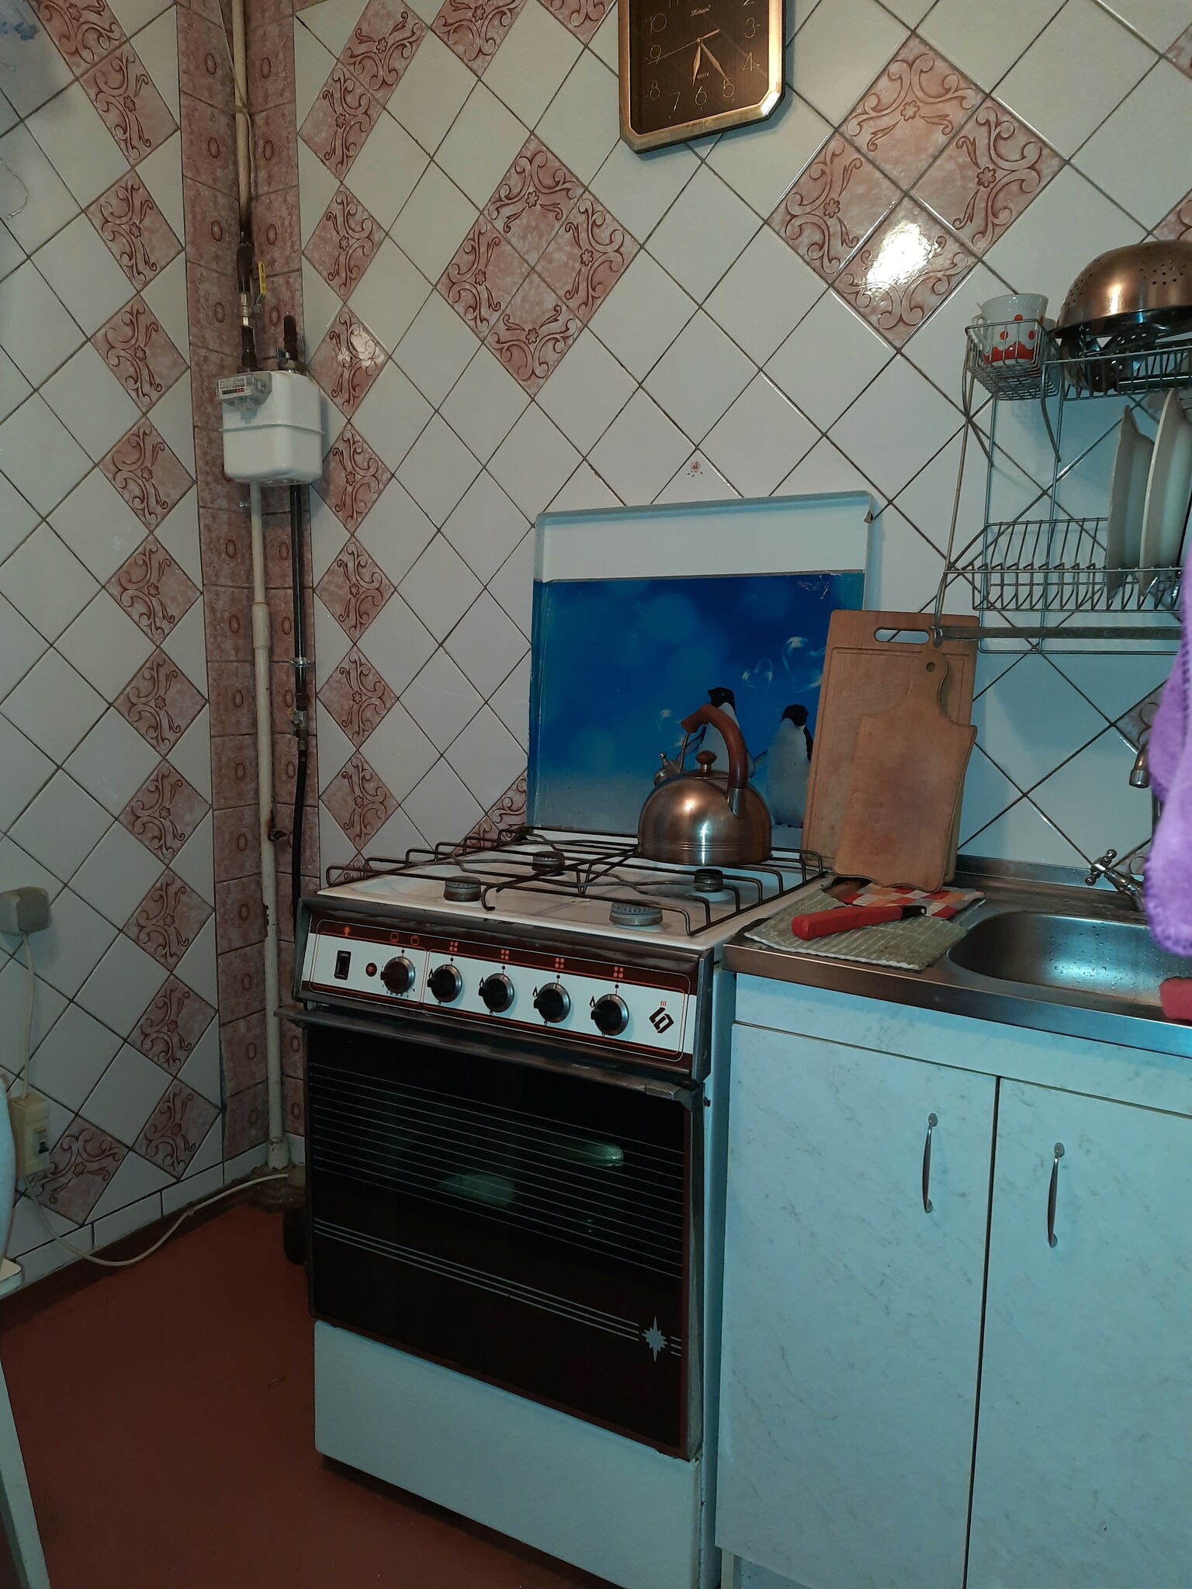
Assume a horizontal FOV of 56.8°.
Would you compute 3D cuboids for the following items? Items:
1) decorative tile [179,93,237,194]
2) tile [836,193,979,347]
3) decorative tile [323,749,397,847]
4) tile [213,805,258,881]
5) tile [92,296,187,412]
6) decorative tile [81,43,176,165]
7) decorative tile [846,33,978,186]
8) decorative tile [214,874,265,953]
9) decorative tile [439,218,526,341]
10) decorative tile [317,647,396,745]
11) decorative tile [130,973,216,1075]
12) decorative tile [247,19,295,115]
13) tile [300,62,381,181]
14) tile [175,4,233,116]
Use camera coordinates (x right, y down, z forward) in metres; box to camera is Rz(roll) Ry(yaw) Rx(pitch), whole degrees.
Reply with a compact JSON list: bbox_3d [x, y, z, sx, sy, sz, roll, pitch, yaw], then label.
[{"bbox_3d":[-0.741,-1.254,2.142,0.012,0.151,0.148,5,9,30],"label":"decorative tile"},{"bbox_3d":[0.447,-0.756,1.601,0.150,0.150,0.012,-46,-17,27],"label":"tile"},{"bbox_3d":[-0.484,0.014,2.263,0.150,0.150,0.010,-47,-17,27],"label":"decorative tile"},{"bbox_3d":[-0.751,0.100,2.331,0.012,0.151,0.148,5,9,30],"label":"tile"},{"bbox_3d":[-0.842,-0.815,2.040,0.010,0.150,0.150,5,54,30],"label":"tile"},{"bbox_3d":[-0.841,-1.243,1.988,0.010,0.150,0.150,5,53,31],"label":"decorative tile"},{"bbox_3d":[0.449,-0.968,1.570,0.150,0.150,0.010,51,28,15],"label":"decorative tile"},{"bbox_3d":[-0.747,0.250,2.339,0.010,0.149,0.149,5,8,31],"label":"decorative tile"},{"bbox_3d":[-0.198,-0.916,1.961,0.150,0.150,0.012,-46,-17,27],"label":"decorative tile"},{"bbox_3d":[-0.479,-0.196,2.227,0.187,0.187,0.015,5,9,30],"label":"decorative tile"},{"bbox_3d":[-0.850,0.463,2.216,0.010,0.150,0.150,5,54,30],"label":"decorative tile"},{"bbox_3d":[-0.638,-1.414,2.148,0.149,0.149,0.010,5,10,30],"label":"decorative tile"},{"bbox_3d":[-0.475,-1.262,2.080,0.150,0.150,0.010,51,28,15],"label":"tile"},{"bbox_3d":[-0.740,-1.405,2.120,0.012,0.150,0.148,5,9,30],"label":"tile"}]

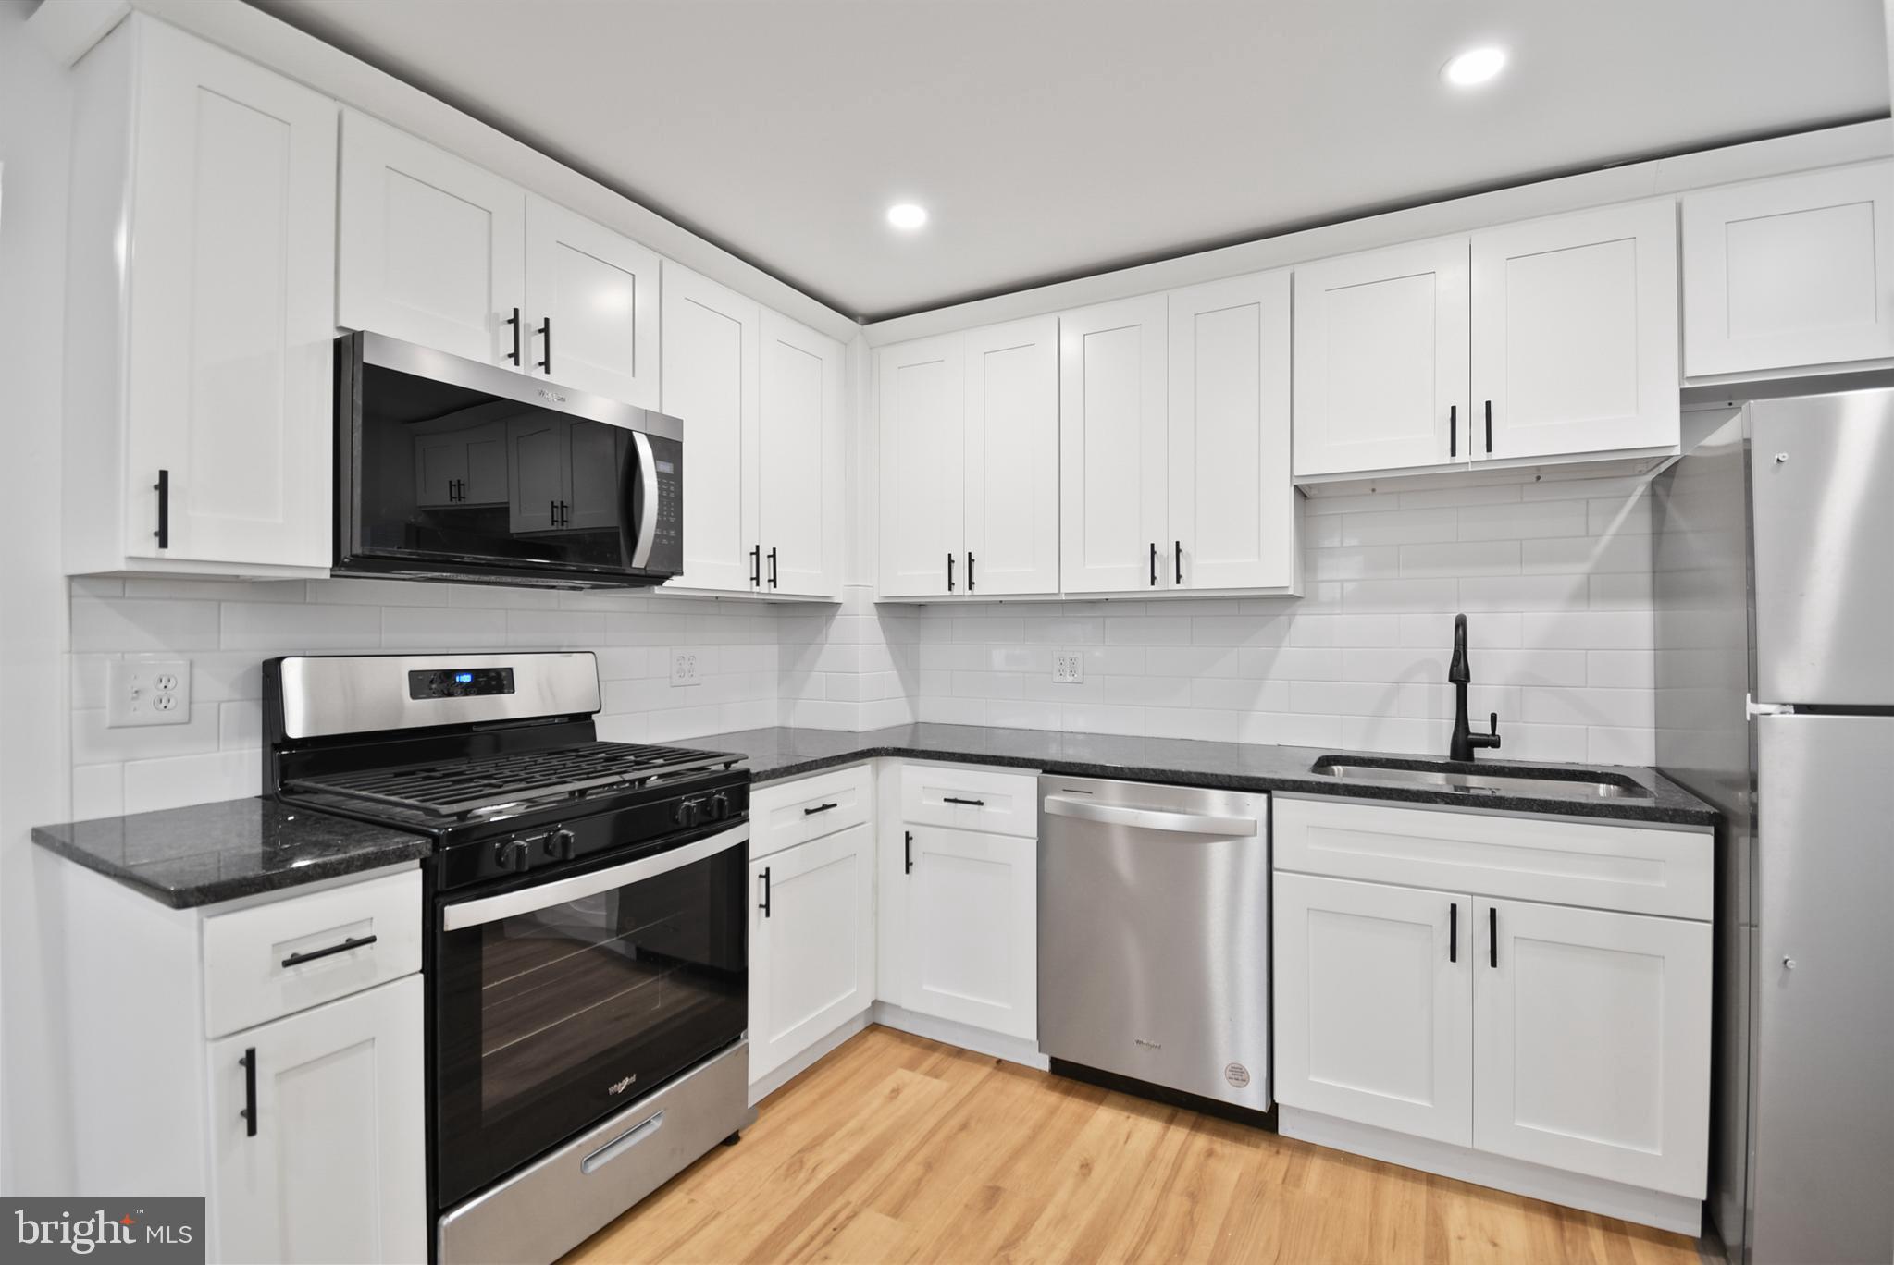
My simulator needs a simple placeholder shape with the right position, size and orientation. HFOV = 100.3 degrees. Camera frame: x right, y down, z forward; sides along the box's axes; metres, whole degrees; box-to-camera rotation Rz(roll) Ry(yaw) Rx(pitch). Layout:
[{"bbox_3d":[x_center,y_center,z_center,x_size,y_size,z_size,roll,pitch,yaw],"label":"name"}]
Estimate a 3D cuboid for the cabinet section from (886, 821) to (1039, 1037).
[{"bbox_3d":[0.177,0.882,2.644,0.500,0.577,0.610,0,1,26],"label":"cabinet section"}]

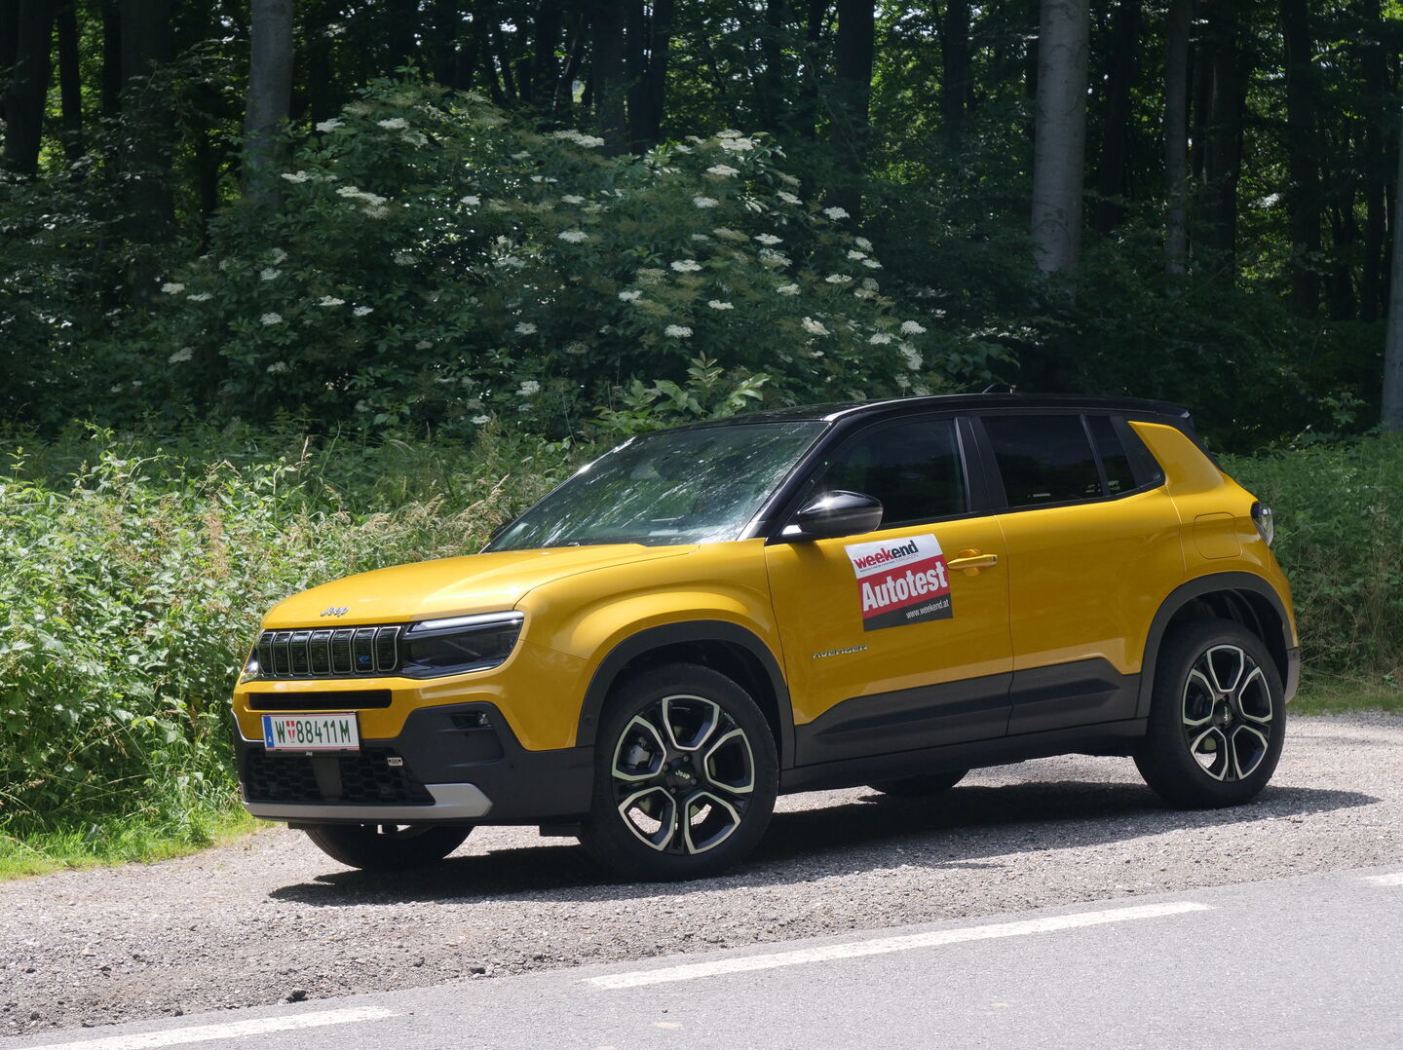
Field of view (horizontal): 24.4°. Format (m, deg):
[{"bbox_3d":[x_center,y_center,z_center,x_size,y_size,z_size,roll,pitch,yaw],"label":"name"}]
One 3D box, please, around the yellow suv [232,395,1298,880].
[{"bbox_3d":[0.300,0.339,11.477,4.080,1.530,1.800,-3,-1,-41],"label":"yellow suv"}]

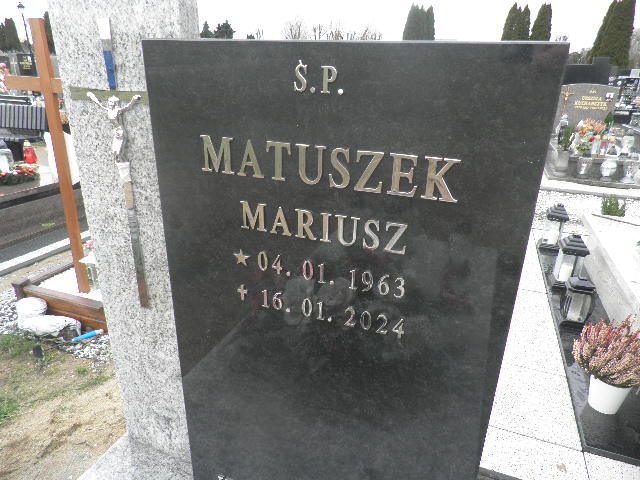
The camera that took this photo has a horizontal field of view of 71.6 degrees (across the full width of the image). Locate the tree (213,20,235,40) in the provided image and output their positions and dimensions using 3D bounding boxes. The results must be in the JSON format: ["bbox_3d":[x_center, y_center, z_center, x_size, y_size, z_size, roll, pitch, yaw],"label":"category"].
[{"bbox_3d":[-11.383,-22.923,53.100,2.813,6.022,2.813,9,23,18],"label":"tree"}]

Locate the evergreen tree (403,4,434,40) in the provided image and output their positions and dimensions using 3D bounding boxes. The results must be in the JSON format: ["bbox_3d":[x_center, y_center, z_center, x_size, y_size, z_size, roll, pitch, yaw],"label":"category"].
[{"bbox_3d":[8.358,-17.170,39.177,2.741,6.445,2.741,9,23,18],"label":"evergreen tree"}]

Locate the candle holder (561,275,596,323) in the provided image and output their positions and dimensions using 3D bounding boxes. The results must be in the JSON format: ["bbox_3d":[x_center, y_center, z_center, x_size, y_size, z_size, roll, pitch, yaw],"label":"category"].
[{"bbox_3d":[1.326,0.298,2.276,0.128,0.247,0.128,9,23,18],"label":"candle holder"}]

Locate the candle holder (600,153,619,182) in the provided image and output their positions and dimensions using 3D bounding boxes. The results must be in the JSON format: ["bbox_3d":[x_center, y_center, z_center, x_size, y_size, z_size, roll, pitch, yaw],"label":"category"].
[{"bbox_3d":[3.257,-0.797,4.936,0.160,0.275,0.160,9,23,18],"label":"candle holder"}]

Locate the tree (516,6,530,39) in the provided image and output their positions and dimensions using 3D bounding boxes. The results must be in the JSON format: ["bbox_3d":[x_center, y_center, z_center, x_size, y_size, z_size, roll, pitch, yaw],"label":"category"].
[{"bbox_3d":[11.923,-11.479,26.911,0.938,4.987,0.938,9,23,18],"label":"tree"}]

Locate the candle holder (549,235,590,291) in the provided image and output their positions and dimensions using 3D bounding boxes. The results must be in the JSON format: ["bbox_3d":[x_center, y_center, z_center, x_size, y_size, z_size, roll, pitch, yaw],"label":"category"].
[{"bbox_3d":[1.469,0.124,2.609,0.148,0.335,0.148,9,23,18],"label":"candle holder"}]

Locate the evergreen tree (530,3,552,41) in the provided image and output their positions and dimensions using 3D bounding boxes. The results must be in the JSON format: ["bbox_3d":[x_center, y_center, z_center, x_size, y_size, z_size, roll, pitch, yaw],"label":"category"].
[{"bbox_3d":[12.976,-11.534,26.935,1.172,5.122,1.172,9,23,18],"label":"evergreen tree"}]

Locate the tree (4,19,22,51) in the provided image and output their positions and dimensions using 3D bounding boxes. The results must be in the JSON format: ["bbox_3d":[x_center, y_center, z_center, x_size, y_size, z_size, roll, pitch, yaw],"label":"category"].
[{"bbox_3d":[-24.308,-15.501,35.774,1.420,4.237,1.420,9,23,18],"label":"tree"}]

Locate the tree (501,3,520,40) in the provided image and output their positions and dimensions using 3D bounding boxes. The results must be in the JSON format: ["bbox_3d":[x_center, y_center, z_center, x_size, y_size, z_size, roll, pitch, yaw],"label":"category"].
[{"bbox_3d":[11.101,-11.555,26.927,1.172,5.076,1.172,9,23,18],"label":"tree"}]

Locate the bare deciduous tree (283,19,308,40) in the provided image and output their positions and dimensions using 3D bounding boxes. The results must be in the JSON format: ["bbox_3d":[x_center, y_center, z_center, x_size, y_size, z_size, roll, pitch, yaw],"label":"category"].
[{"bbox_3d":[-2.837,-22.053,51.141,3.155,6.249,3.155,9,23,18],"label":"bare deciduous tree"}]

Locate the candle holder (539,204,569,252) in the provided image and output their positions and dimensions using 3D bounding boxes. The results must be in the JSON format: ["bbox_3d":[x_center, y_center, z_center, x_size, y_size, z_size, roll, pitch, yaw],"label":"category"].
[{"bbox_3d":[1.693,-0.098,3.197,0.144,0.329,0.144,9,23,18],"label":"candle holder"}]

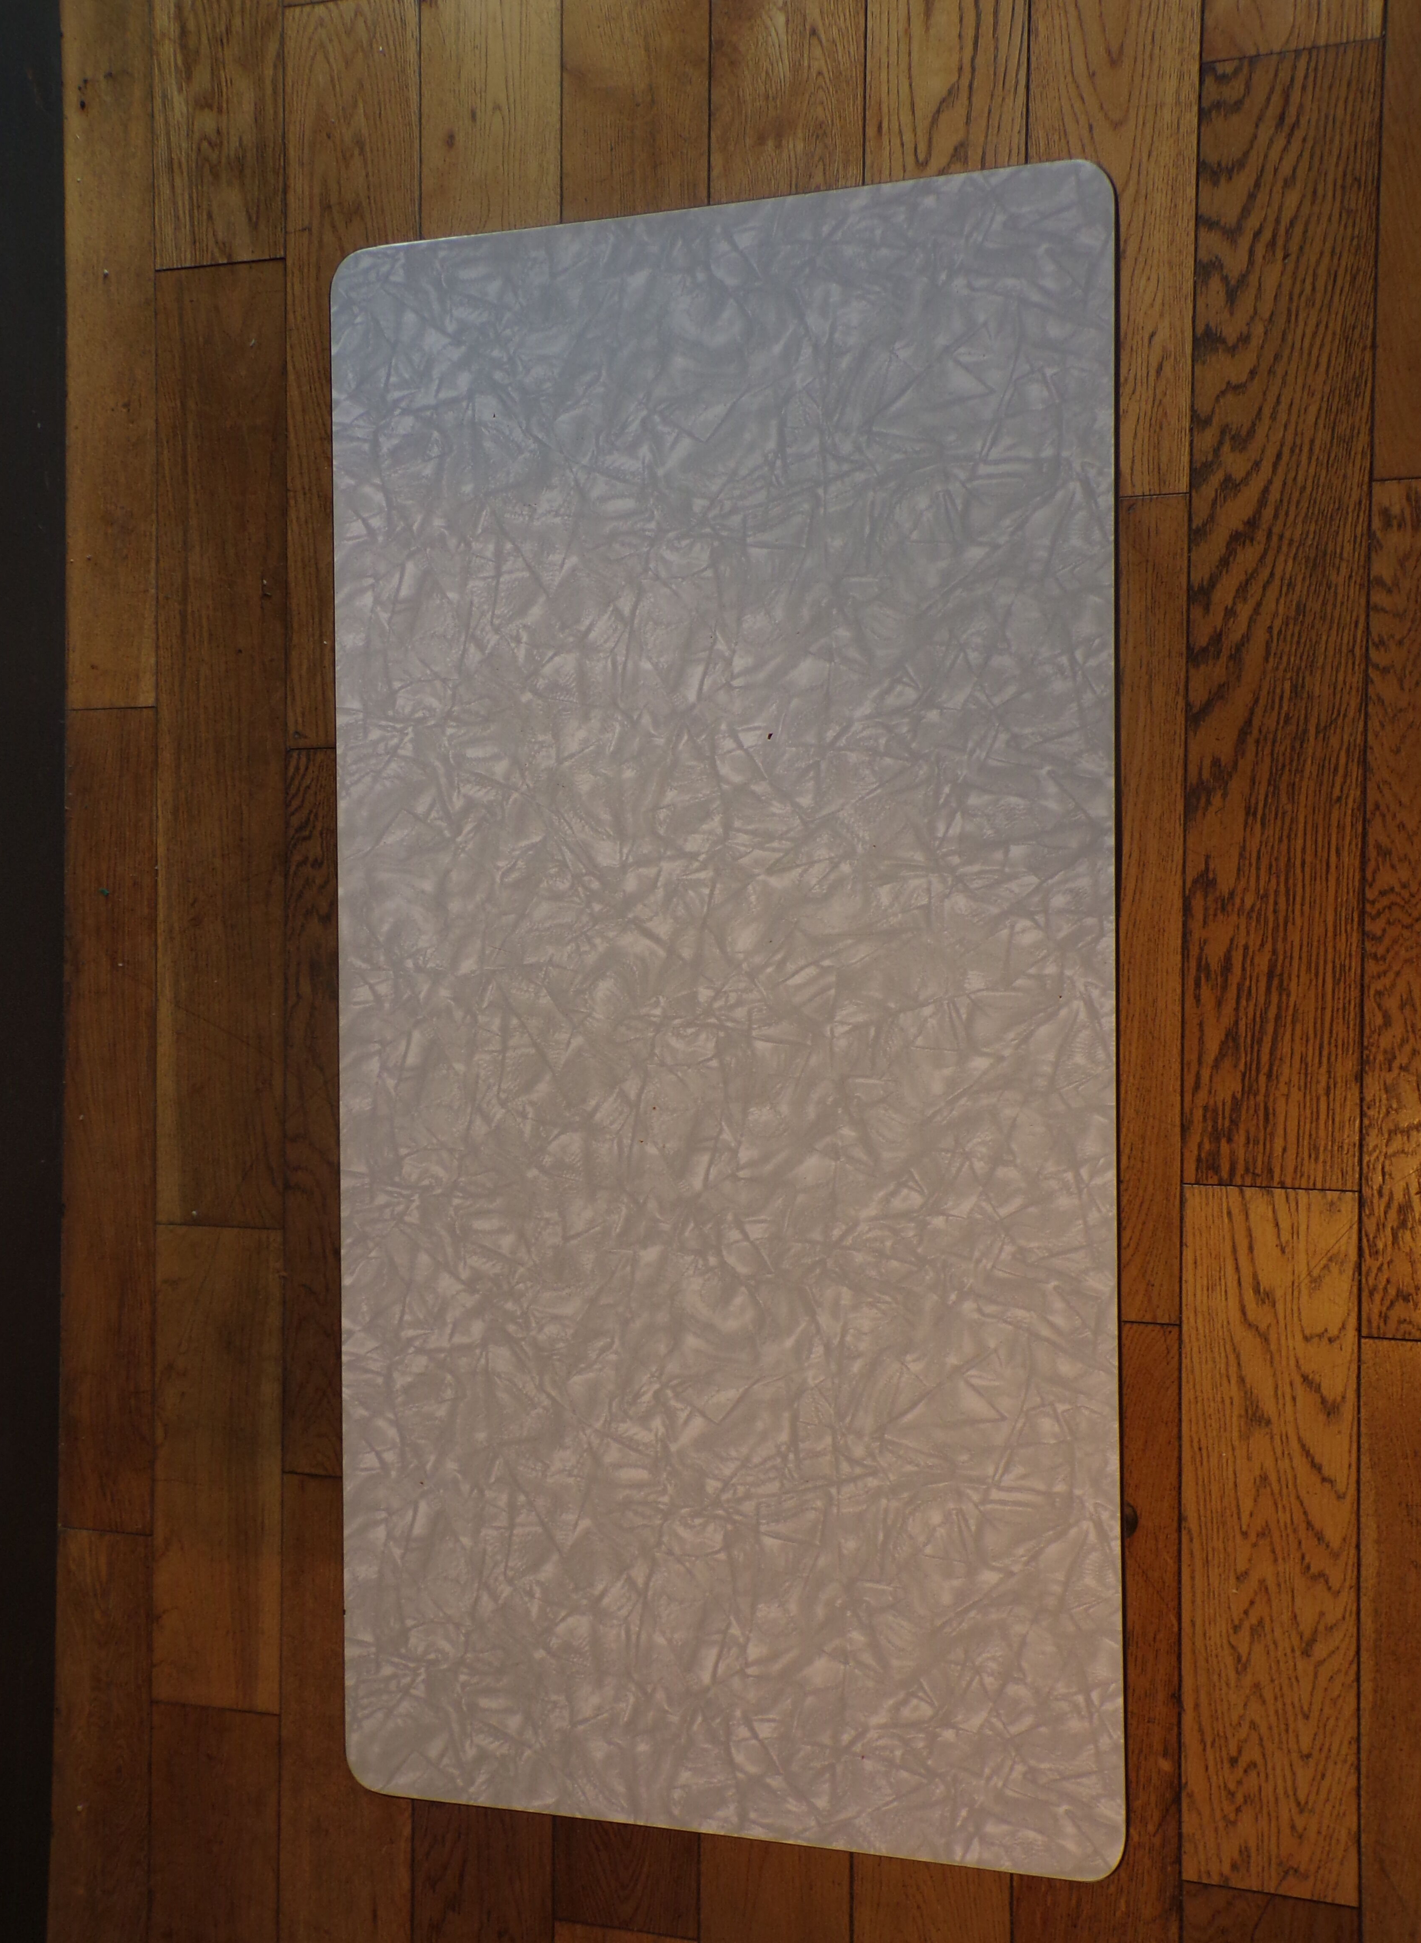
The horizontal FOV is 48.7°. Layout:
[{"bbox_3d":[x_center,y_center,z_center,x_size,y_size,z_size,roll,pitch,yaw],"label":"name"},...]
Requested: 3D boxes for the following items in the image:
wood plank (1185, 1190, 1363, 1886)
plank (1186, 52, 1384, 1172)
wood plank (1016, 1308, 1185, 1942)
[{"bbox_3d":[0.407,0.412,1.146,0.122,0.020,0.513,1,91,13],"label":"wood plank"},{"bbox_3d":[0.412,-0.251,1.138,0.122,0.020,0.814,1,91,13],"label":"plank"},{"bbox_3d":[0.288,0.509,1.175,0.121,0.020,0.500,1,91,13],"label":"wood plank"}]

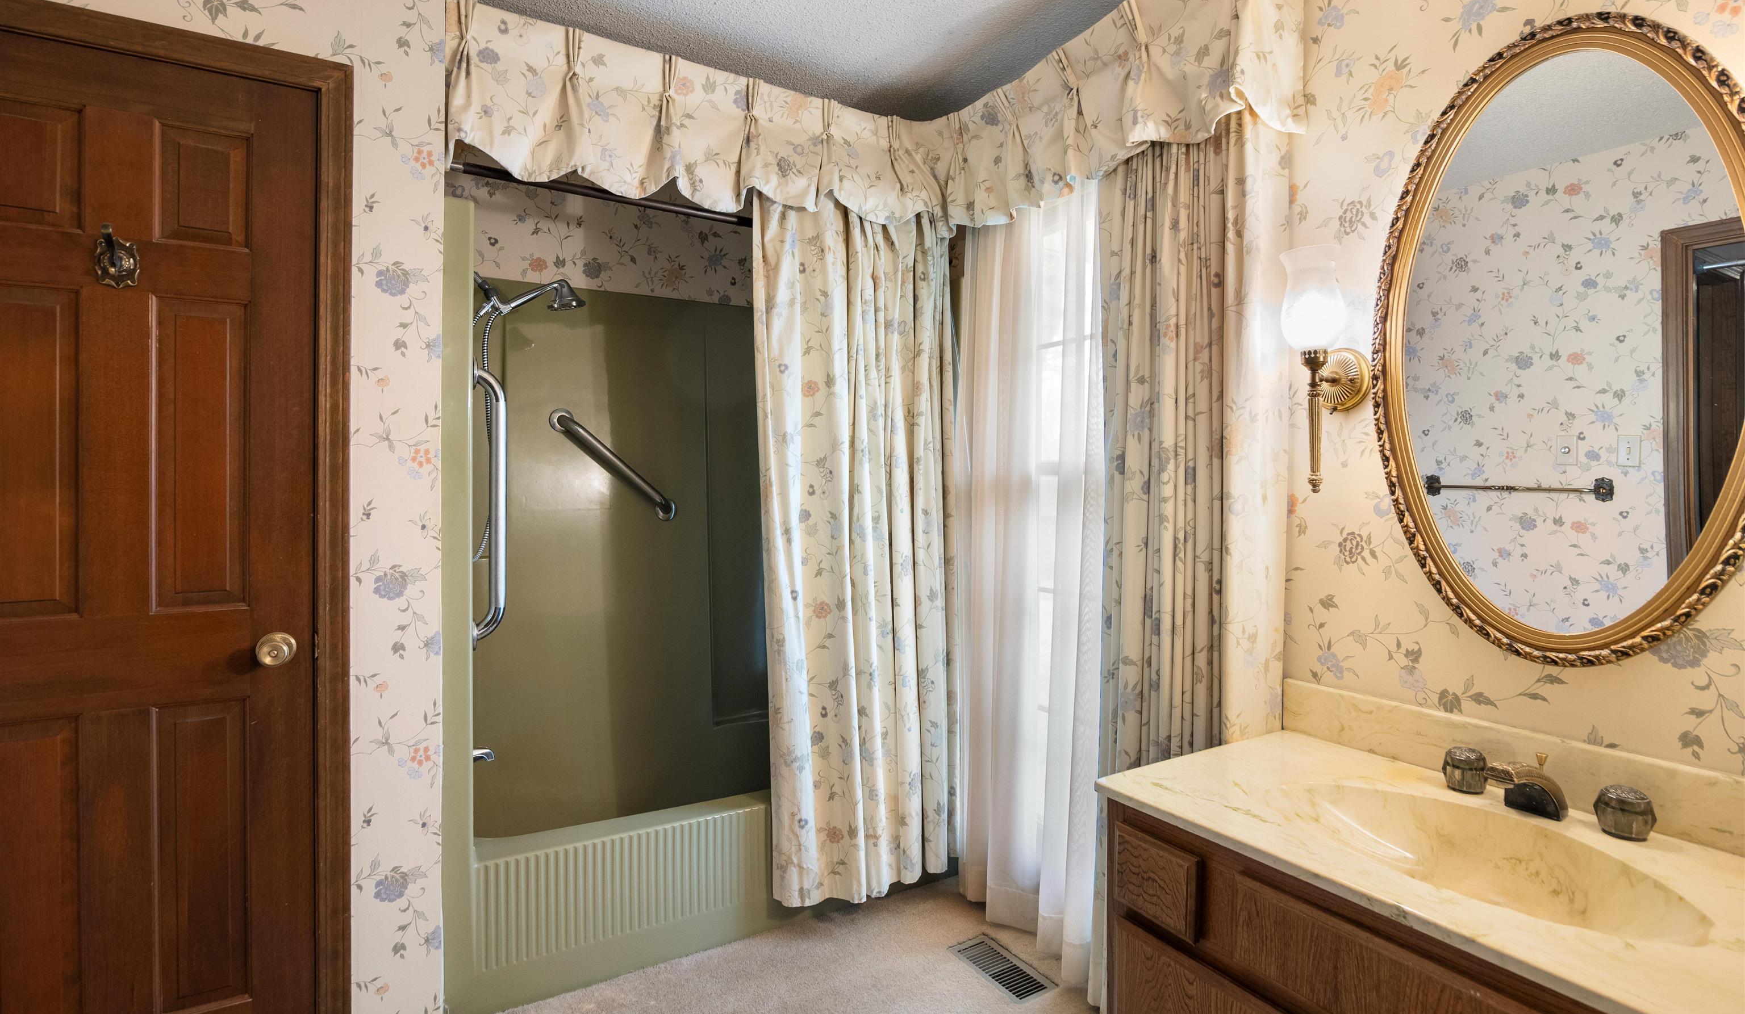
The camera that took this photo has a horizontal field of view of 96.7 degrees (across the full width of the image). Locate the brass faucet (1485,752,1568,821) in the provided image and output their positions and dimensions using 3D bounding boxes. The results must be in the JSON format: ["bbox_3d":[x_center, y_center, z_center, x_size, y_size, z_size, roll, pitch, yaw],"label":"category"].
[{"bbox_3d":[0.960,0.416,1.147,0.155,0.090,0.068,0,0,-29],"label":"brass faucet"}]

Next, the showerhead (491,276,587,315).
[{"bbox_3d":[-0.941,-0.601,2.220,0.230,0.112,0.100,0,0,-29],"label":"showerhead"}]

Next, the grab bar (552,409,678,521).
[{"bbox_3d":[-0.860,-0.137,2.617,0.532,0.076,0.077,45,-20,-21],"label":"grab bar"}]

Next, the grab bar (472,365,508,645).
[{"bbox_3d":[-0.902,-0.001,1.838,0.077,0.700,0.076,0,0,-29],"label":"grab bar"}]

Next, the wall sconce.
[{"bbox_3d":[0.846,-0.255,1.470,0.150,0.460,0.124,0,0,-29],"label":"wall sconce"}]

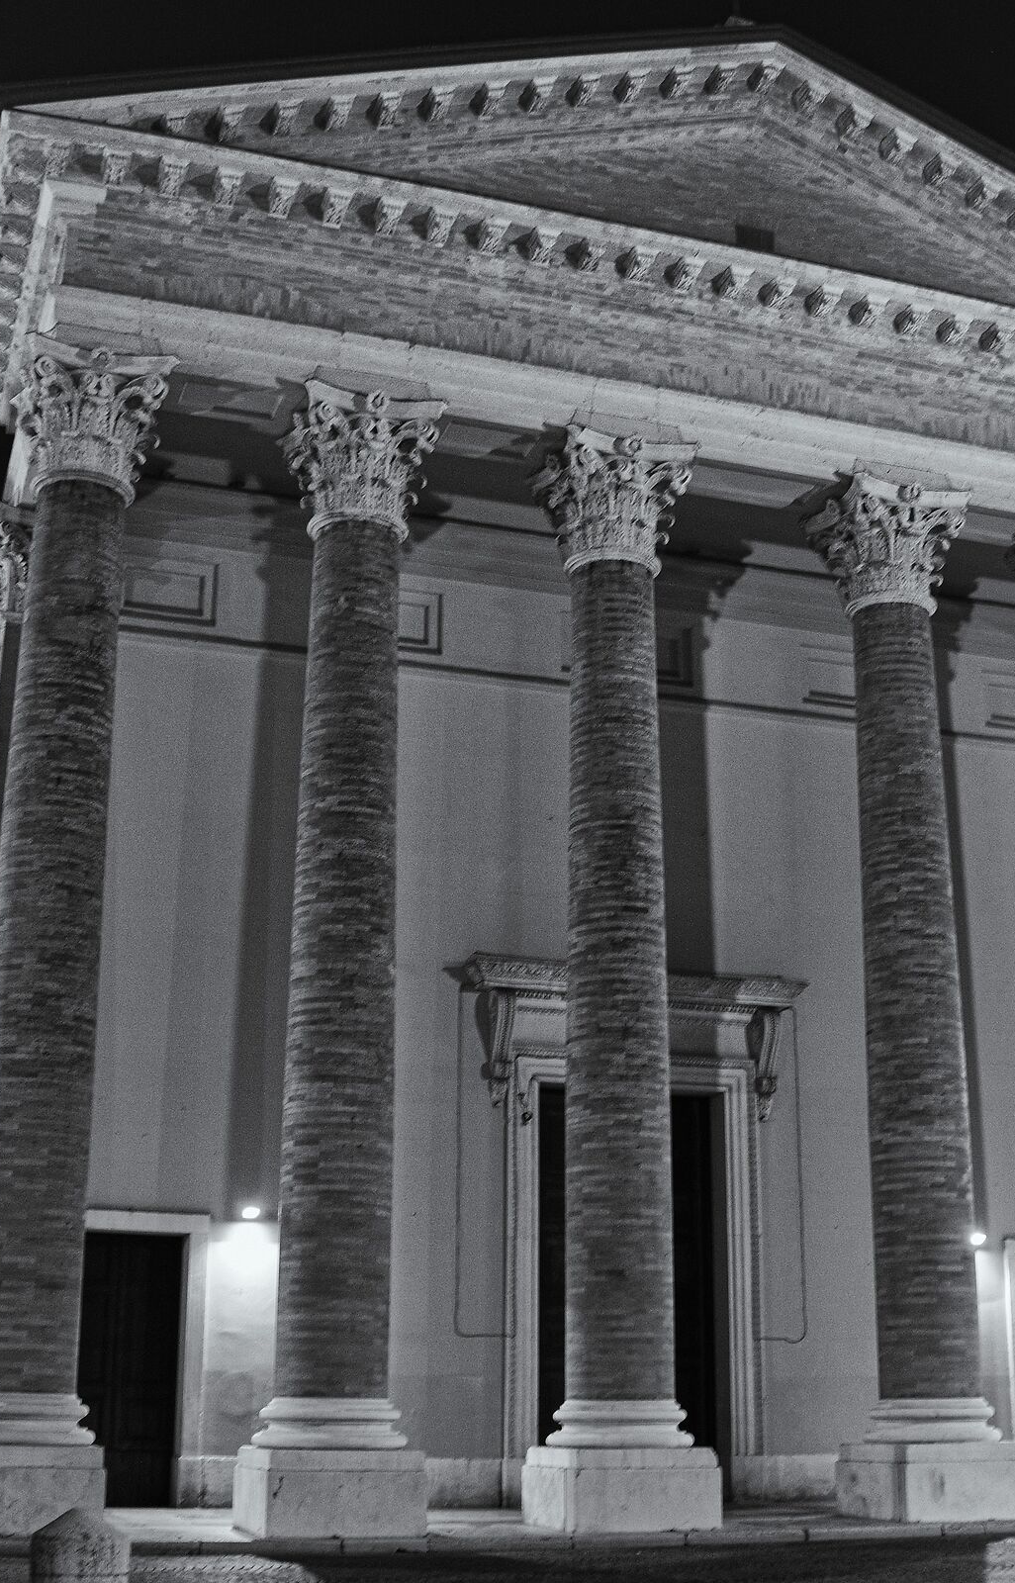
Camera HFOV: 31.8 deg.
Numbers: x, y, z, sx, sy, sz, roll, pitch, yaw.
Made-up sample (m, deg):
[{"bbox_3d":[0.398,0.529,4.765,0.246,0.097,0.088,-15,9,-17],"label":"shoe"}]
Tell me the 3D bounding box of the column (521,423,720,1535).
[{"bbox_3d":[1.284,1.921,21.271,1.689,12.646,1.689,6,-19,-17],"label":"column"}]

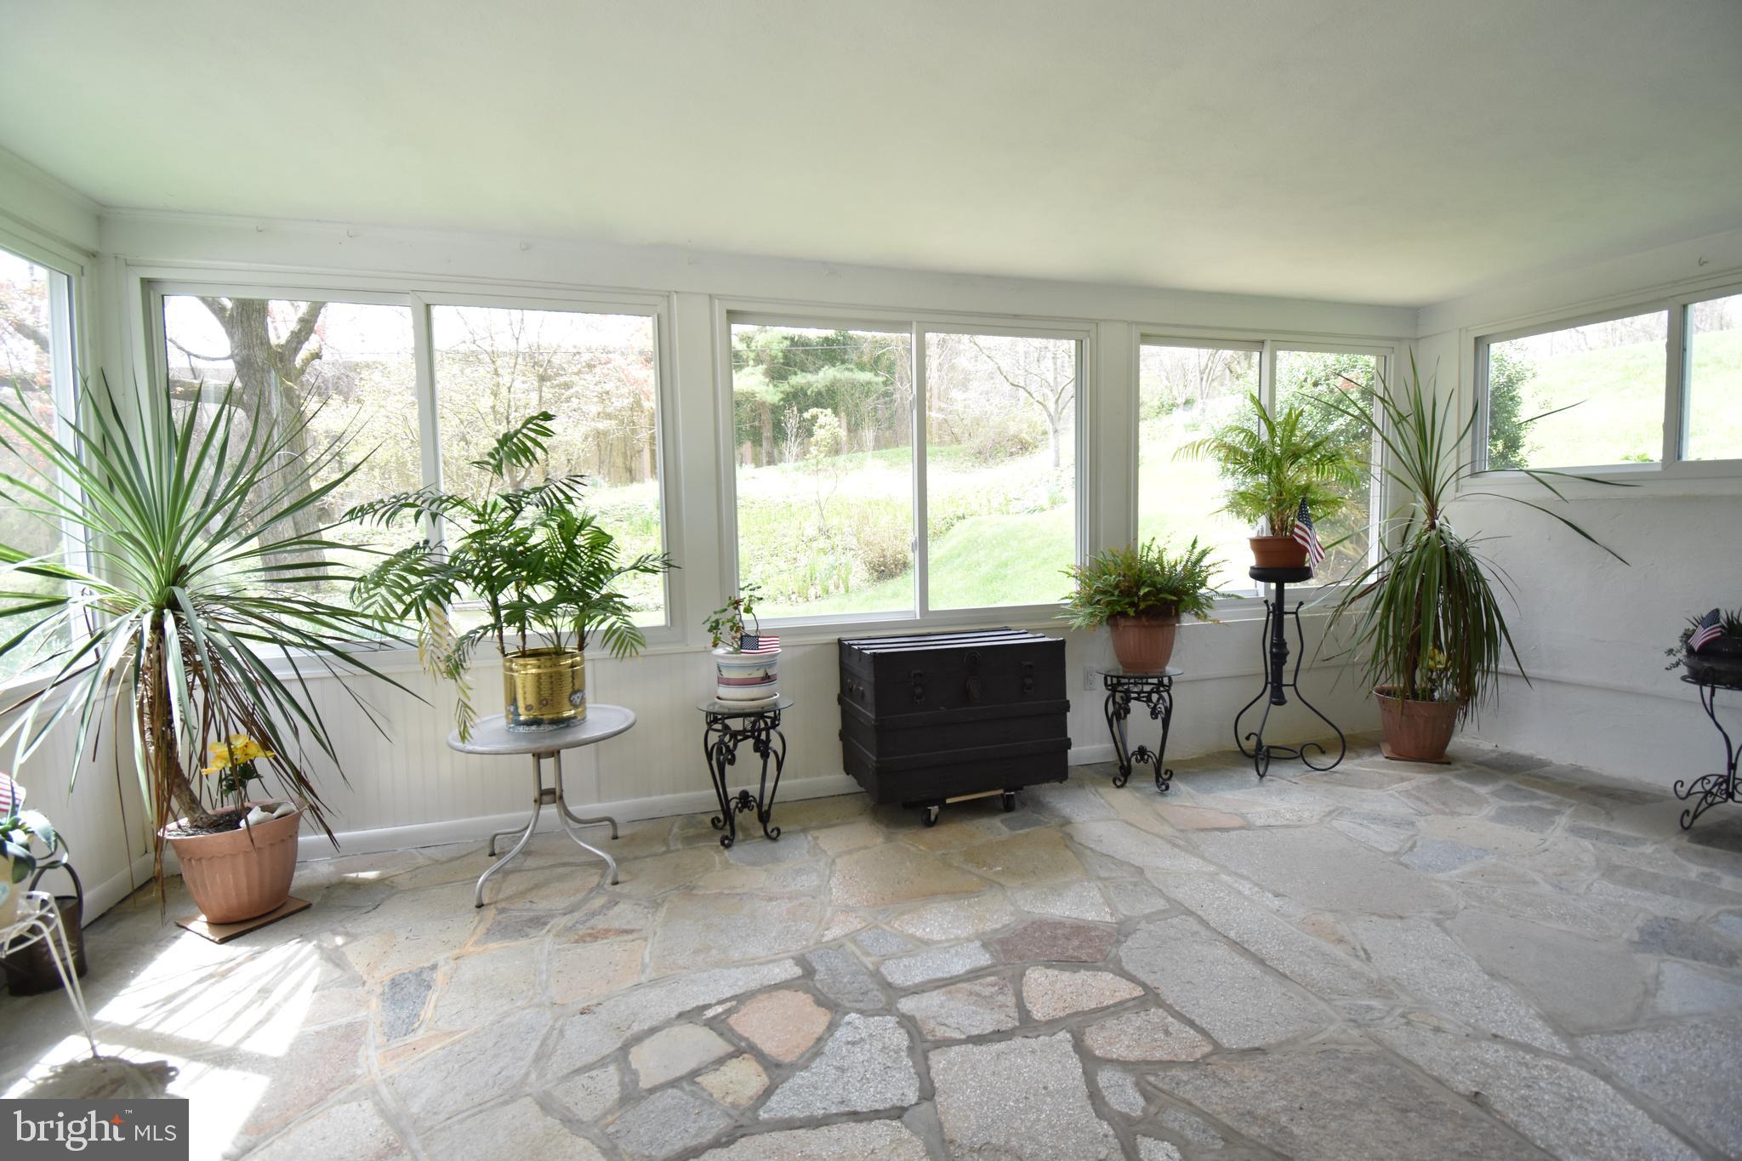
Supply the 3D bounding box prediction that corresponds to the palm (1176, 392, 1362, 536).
[{"bbox_3d":[1.811,-0.476,3.314,0.757,0.746,0.689,-2,3,-15],"label":"palm"}]

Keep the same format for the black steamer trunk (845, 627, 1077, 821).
[{"bbox_3d":[0.347,0.589,3.096,0.855,0.685,0.470,-2,4,-18],"label":"black steamer trunk"}]

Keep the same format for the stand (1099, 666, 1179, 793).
[{"bbox_3d":[1.284,0.691,3.419,0.360,0.539,0.360,0,5,20],"label":"stand"}]

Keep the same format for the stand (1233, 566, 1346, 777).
[{"bbox_3d":[1.923,0.414,3.426,0.463,0.944,0.435,-2,3,-15],"label":"stand"}]

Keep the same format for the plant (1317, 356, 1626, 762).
[{"bbox_3d":[2.747,-0.141,3.565,1.054,2.009,0.967,-2,4,-15],"label":"plant"}]

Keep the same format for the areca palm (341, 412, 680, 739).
[{"bbox_3d":[-1.194,-0.024,2.465,0.972,1.081,0.814,-2,3,-15],"label":"areca palm"}]

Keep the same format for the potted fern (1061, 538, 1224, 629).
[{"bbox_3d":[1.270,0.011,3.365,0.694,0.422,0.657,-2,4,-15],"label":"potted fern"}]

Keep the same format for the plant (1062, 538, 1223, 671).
[{"bbox_3d":[1.272,0.113,3.373,0.694,0.620,0.657,-2,4,-15],"label":"plant"}]

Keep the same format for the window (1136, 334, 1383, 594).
[{"bbox_3d":[2.164,-0.605,3.997,1.649,1.321,0.087,-2,4,-15],"label":"window"}]

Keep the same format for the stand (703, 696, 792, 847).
[{"bbox_3d":[-0.510,0.767,2.936,0.372,0.539,0.372,-2,4,-10],"label":"stand"}]

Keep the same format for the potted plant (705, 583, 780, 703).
[{"bbox_3d":[-0.489,0.246,2.782,0.301,0.461,0.282,-2,3,-15],"label":"potted plant"}]

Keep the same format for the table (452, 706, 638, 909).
[{"bbox_3d":[-1.116,0.756,2.527,0.593,0.504,0.593,-2,3,-15],"label":"table"}]

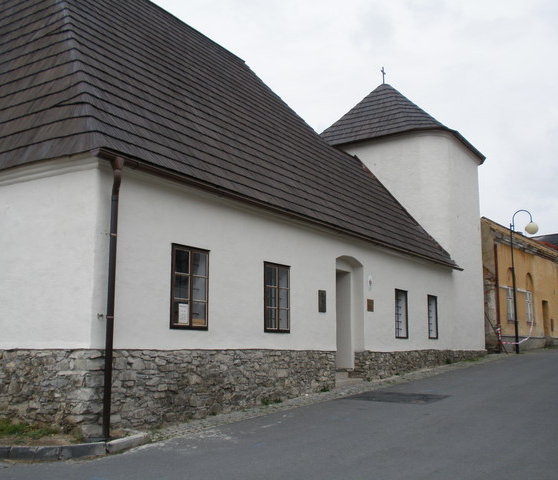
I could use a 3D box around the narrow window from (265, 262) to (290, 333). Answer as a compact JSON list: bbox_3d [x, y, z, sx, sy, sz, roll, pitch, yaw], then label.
[{"bbox_3d":[-0.045,1.186,13.874,0.120,1.389,0.972,-6,-11,32],"label":"narrow window"}]

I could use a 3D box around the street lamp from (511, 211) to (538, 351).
[{"bbox_3d":[9.149,1.482,25.201,1.030,5.329,0.480,-5,-10,30],"label":"street lamp"}]

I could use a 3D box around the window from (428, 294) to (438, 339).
[{"bbox_3d":[4.810,2.432,21.461,0.120,1.355,0.847,-6,-11,32],"label":"window"}]

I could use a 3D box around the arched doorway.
[{"bbox_3d":[1.606,1.816,16.667,0.380,2.754,1.495,-6,-11,32],"label":"arched doorway"}]

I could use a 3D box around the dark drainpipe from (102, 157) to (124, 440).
[{"bbox_3d":[-2.390,0.790,9.834,0.250,4.006,0.160,-6,-11,32],"label":"dark drainpipe"}]

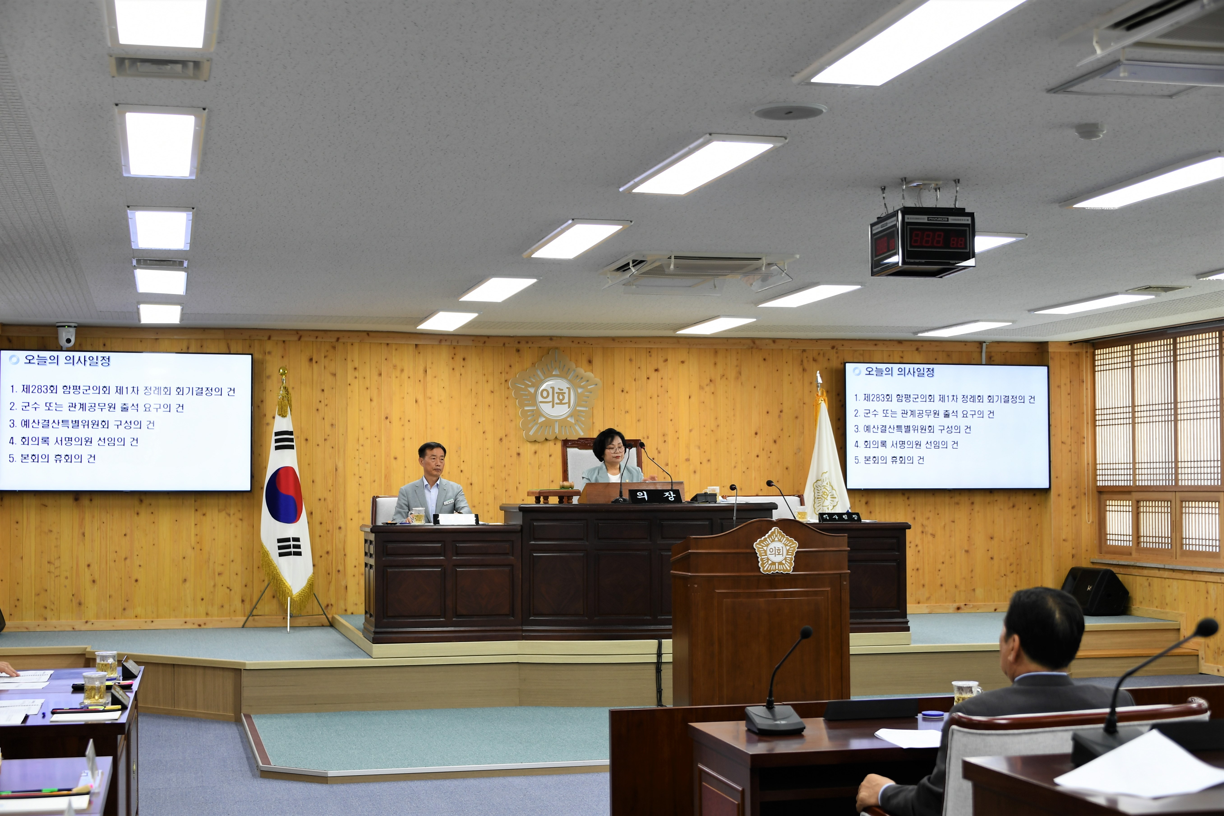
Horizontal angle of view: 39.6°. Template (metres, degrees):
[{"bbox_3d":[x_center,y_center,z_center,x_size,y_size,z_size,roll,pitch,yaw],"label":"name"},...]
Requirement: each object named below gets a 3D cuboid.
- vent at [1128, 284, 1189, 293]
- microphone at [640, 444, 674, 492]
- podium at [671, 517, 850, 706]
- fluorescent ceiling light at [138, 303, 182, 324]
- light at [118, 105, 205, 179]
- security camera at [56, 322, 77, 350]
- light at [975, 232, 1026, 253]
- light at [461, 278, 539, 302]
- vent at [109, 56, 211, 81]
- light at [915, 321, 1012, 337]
[{"bbox_3d":[3.581,-0.779,11.154,0.310,0.045,0.310,1,-3,-15],"label":"vent"},{"bbox_3d":[0.321,0.452,11.768,0.270,0.422,0.130,-1,-3,22],"label":"microphone"},{"bbox_3d":[0.822,1.237,9.469,0.936,1.245,0.390,1,-3,-15],"label":"podium"},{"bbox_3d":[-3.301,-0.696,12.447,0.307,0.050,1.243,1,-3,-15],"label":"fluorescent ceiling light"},{"bbox_3d":[-1.741,-1.009,6.556,0.310,0.036,1.220,1,-3,-15],"label":"light"},{"bbox_3d":[-4.185,-0.554,13.059,0.155,0.200,0.155,1,-3,-25],"label":"security camera"},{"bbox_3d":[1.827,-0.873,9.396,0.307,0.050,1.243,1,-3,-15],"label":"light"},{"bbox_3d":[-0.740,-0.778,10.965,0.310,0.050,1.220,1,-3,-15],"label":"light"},{"bbox_3d":[-1.410,-1.060,5.306,0.310,0.045,0.300,1,-3,-15],"label":"vent"},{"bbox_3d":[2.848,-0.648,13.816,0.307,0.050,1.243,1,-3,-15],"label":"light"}]

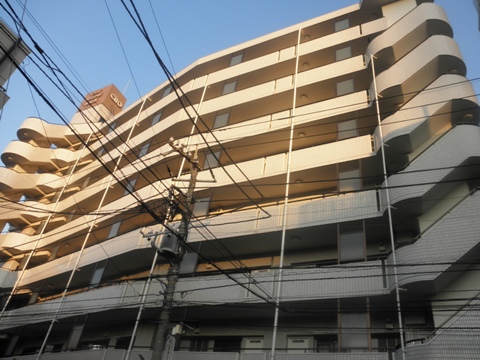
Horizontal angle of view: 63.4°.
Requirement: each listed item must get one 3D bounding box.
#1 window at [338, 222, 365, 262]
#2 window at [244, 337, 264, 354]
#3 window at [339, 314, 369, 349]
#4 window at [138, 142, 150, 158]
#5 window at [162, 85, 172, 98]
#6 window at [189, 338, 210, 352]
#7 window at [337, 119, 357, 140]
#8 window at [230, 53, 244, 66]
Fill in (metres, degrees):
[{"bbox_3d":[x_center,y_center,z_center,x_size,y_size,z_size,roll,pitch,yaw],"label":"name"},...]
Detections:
[{"bbox_3d":[3.861,2.144,13.472,0.880,1.450,0.080,-11,-42,26],"label":"window"},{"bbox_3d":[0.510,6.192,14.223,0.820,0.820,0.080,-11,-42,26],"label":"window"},{"bbox_3d":[3.447,4.528,11.666,0.840,1.050,0.080,-11,-42,26],"label":"window"},{"bbox_3d":[-5.951,-1.746,24.198,0.820,1.050,0.080,-22,-47,35],"label":"window"},{"bbox_3d":[-5.210,-6.177,27.582,0.820,1.040,0.080,-22,-47,35],"label":"window"},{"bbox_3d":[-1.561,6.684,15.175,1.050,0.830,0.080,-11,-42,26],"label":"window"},{"bbox_3d":[4.596,-2.115,16.702,0.840,1.040,0.080,-11,-42,26],"label":"window"},{"bbox_3d":[-0.219,-7.547,24.661,0.840,1.040,0.080,-11,-42,26],"label":"window"}]

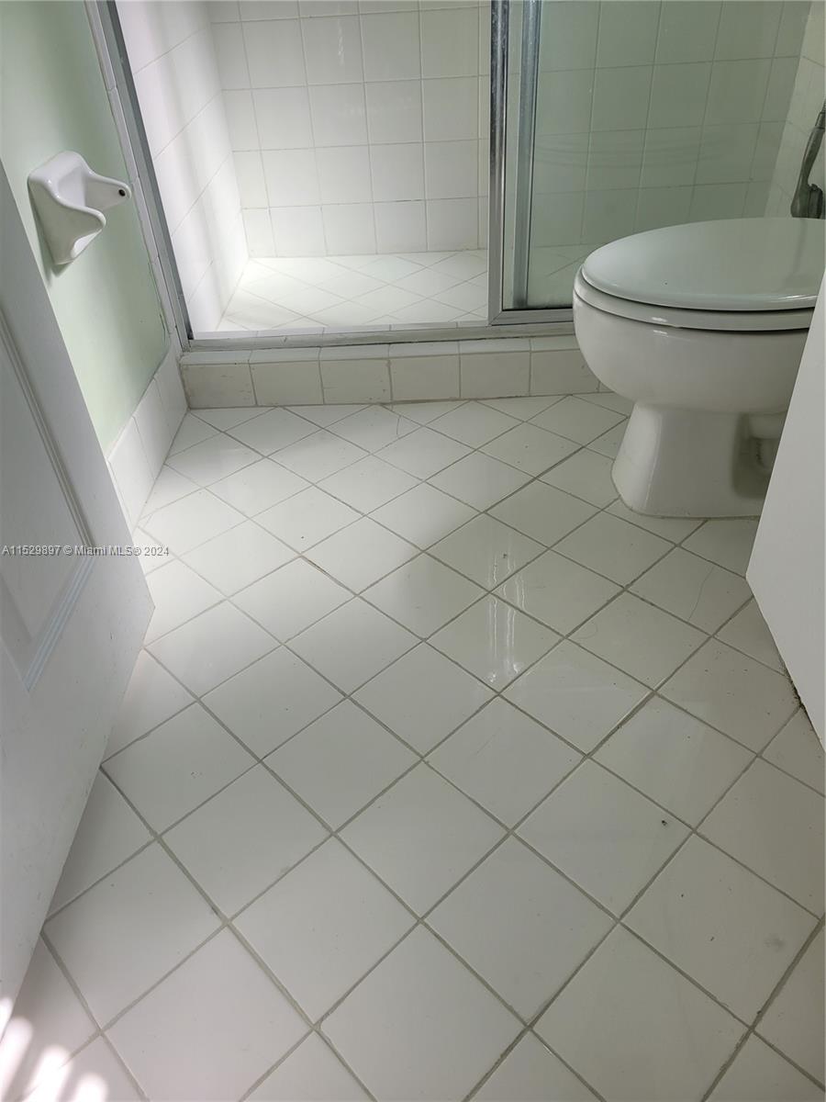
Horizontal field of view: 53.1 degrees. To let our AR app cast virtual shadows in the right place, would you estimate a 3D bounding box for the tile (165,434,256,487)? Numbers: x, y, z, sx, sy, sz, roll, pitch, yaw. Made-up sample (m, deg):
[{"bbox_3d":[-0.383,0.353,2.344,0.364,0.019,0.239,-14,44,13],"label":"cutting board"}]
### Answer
[{"bbox_3d":[-0.407,-0.185,1.697,0.148,0.009,0.148,-33,47,-32],"label":"tile"}]

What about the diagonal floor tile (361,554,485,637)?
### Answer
[{"bbox_3d":[0.018,0.075,1.356,0.151,0.009,0.151,-33,47,-32],"label":"diagonal floor tile"}]

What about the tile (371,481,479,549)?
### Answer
[{"bbox_3d":[0.020,-0.065,1.526,0.151,0.008,0.151,-33,47,-32],"label":"tile"}]

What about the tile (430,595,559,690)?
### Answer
[{"bbox_3d":[0.126,0.141,1.266,0.151,0.009,0.151,-33,47,-32],"label":"tile"}]

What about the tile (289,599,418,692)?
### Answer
[{"bbox_3d":[-0.094,0.145,1.275,0.151,0.008,0.151,-33,47,-32],"label":"tile"}]

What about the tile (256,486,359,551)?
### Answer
[{"bbox_3d":[-0.198,-0.057,1.535,0.151,0.009,0.151,-33,47,-32],"label":"tile"}]

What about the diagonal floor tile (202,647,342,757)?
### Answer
[{"bbox_3d":[-0.205,0.216,1.194,0.151,0.008,0.151,-33,47,-32],"label":"diagonal floor tile"}]

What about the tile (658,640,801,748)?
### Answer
[{"bbox_3d":[0.449,0.199,1.158,0.148,0.009,0.148,-33,47,-32],"label":"tile"}]

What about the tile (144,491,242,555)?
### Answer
[{"bbox_3d":[-0.418,-0.054,1.543,0.151,0.008,0.151,-33,47,-32],"label":"tile"}]

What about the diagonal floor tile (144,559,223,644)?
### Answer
[{"bbox_3d":[-0.415,0.085,1.361,0.148,0.009,0.148,-33,47,-32],"label":"diagonal floor tile"}]

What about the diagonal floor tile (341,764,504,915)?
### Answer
[{"bbox_3d":[0.011,0.349,1.015,0.151,0.008,0.151,-33,47,-32],"label":"diagonal floor tile"}]

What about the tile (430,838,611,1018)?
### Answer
[{"bbox_3d":[0.118,0.411,0.916,0.148,0.009,0.148,-33,47,-32],"label":"tile"}]

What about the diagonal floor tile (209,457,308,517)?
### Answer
[{"bbox_3d":[-0.307,-0.126,1.624,0.151,0.008,0.151,-33,47,-32],"label":"diagonal floor tile"}]

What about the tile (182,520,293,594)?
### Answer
[{"bbox_3d":[-0.309,0.014,1.454,0.151,0.009,0.151,-33,47,-32],"label":"tile"}]

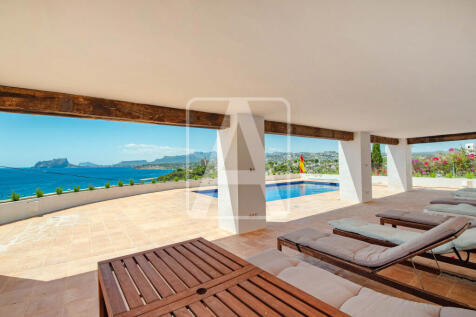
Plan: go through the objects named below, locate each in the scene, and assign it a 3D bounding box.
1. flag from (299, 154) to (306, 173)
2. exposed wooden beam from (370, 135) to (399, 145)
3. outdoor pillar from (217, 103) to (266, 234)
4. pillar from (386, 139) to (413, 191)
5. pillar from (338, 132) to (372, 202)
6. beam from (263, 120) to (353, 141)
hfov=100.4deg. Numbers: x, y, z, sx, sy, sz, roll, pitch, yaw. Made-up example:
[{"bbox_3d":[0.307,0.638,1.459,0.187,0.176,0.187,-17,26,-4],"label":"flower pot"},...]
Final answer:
[{"bbox_3d":[5.074,0.393,15.600,0.600,1.400,0.250,-1,-1,18],"label":"flag"},{"bbox_3d":[5.917,-0.781,8.321,3.349,0.272,0.272,0,-1,-33],"label":"exposed wooden beam"},{"bbox_3d":[0.078,0.316,4.453,0.750,2.420,0.760,0,-2,-36],"label":"outdoor pillar"},{"bbox_3d":[7.618,0.275,9.408,0.679,2.414,0.772,0,-1,-33],"label":"pillar"},{"bbox_3d":[4.238,0.290,7.199,0.696,2.414,0.786,0,-1,-33],"label":"pillar"},{"bbox_3d":[2.202,-0.753,5.916,4.407,0.282,0.254,0,-2,-34],"label":"beam"}]

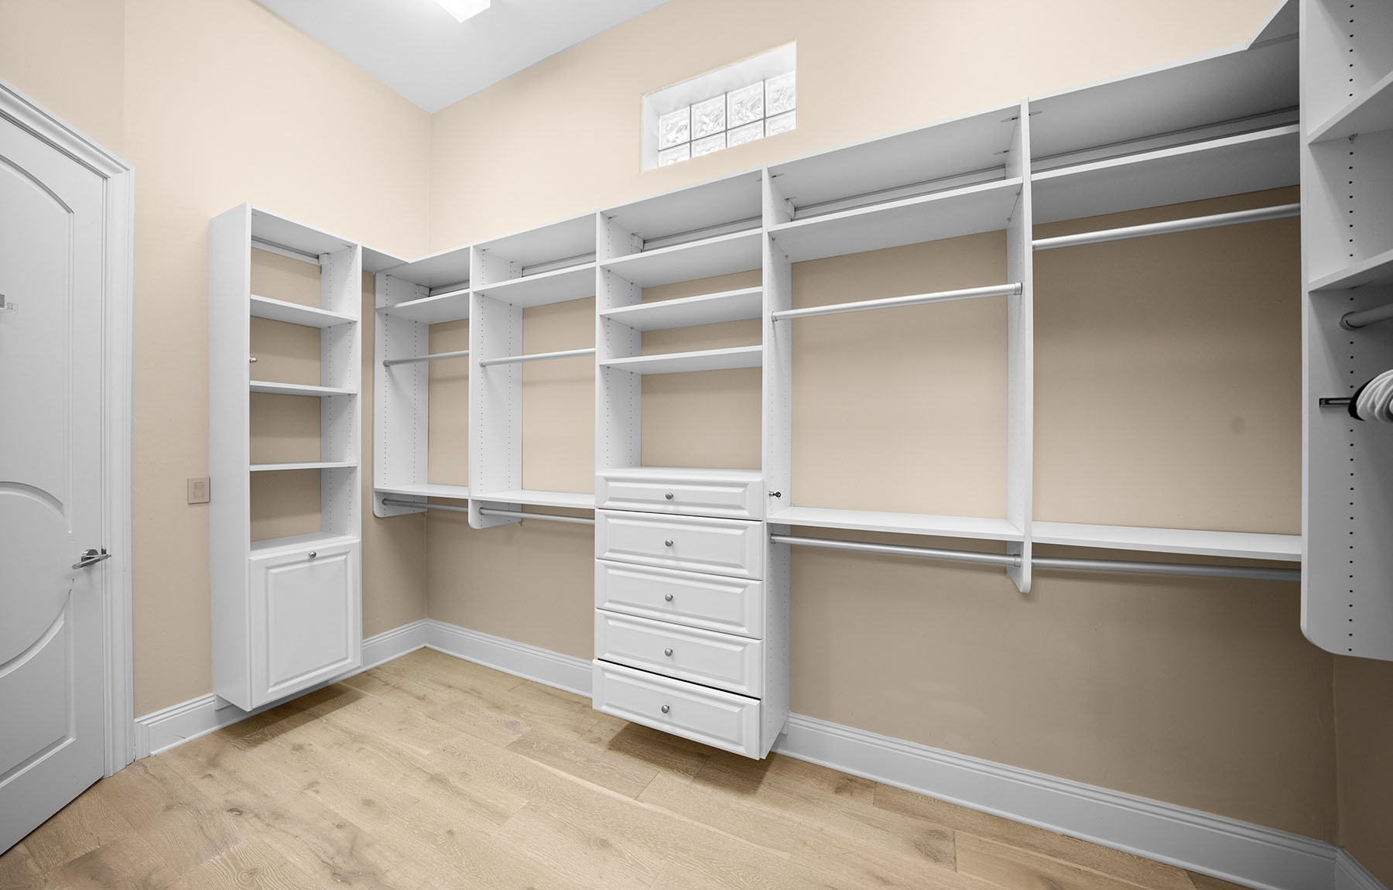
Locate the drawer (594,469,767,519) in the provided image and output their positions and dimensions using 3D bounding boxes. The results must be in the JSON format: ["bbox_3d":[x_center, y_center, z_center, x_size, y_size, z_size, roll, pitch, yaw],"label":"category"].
[{"bbox_3d":[-0.031,0.208,2.060,0.771,0.163,0.320,0,0,25],"label":"drawer"}]

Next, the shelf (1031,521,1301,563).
[{"bbox_3d":[1.448,0.288,1.401,0.789,0.021,0.345,0,0,25],"label":"shelf"}]

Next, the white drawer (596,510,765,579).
[{"bbox_3d":[-0.031,0.404,2.060,0.771,0.216,0.320,0,0,25],"label":"white drawer"}]

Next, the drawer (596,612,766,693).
[{"bbox_3d":[-0.031,0.846,2.060,0.771,0.217,0.320,0,0,25],"label":"drawer"}]

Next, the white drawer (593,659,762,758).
[{"bbox_3d":[-0.041,1.062,2.038,0.771,0.214,0.320,0,0,25],"label":"white drawer"}]

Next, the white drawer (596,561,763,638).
[{"bbox_3d":[-0.031,0.625,2.060,0.771,0.217,0.320,0,0,25],"label":"white drawer"}]

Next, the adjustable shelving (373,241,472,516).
[{"bbox_3d":[-1.495,-0.311,2.785,0.856,1.465,0.347,0,0,25],"label":"adjustable shelving"}]

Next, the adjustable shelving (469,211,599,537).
[{"bbox_3d":[-0.742,-0.309,2.432,0.847,1.476,0.347,0,0,25],"label":"adjustable shelving"}]

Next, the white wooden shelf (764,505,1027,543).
[{"bbox_3d":[0.709,0.289,1.749,0.807,0.022,0.345,0,0,25],"label":"white wooden shelf"}]

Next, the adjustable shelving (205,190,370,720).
[{"bbox_3d":[-2.002,0.056,2.297,0.347,2.200,0.470,0,0,25],"label":"adjustable shelving"}]

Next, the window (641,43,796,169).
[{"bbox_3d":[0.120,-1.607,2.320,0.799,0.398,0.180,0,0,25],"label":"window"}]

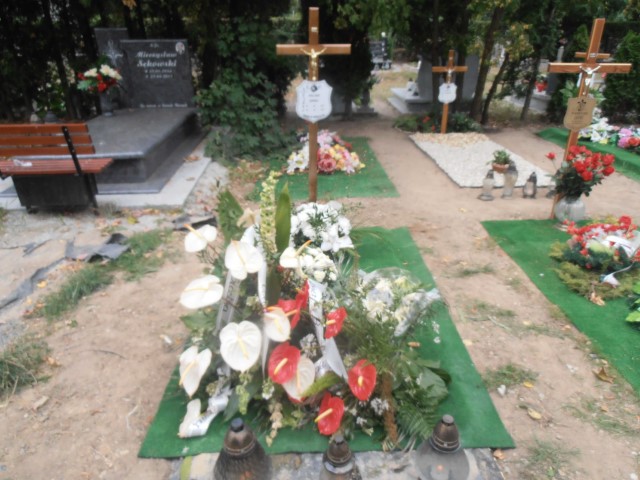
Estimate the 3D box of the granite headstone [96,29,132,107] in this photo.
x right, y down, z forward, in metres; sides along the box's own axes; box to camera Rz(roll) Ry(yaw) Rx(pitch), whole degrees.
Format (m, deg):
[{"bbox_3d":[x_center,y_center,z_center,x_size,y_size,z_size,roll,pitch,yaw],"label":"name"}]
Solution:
[{"bbox_3d":[-2.636,-2.245,5.845,0.431,0.965,0.100,-2,24,-4],"label":"granite headstone"}]

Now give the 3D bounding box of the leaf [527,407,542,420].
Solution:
[{"bbox_3d":[0.911,0.730,1.882,0.040,0.016,0.070,-19,30,-36],"label":"leaf"}]

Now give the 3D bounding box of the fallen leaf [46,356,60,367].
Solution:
[{"bbox_3d":[-1.138,0.522,1.895,0.060,0.022,0.048,0,24,0],"label":"fallen leaf"}]

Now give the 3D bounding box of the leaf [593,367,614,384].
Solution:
[{"bbox_3d":[1.338,0.626,2.086,0.095,0.035,0.065,19,30,36],"label":"leaf"}]

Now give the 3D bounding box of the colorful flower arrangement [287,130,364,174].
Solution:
[{"bbox_3d":[0.065,-1.110,5.603,0.870,0.350,0.650,0,24,0],"label":"colorful flower arrangement"}]

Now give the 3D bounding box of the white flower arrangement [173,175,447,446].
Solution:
[{"bbox_3d":[-0.040,0.268,1.980,0.920,0.780,0.820,0,24,0],"label":"white flower arrangement"}]

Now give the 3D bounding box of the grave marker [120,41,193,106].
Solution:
[{"bbox_3d":[-2.158,-2.226,5.975,0.870,0.850,0.100,-2,24,-4],"label":"grave marker"}]

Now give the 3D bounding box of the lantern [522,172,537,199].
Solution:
[{"bbox_3d":[1.846,-0.483,3.863,0.110,0.224,0.110,0,24,0],"label":"lantern"}]

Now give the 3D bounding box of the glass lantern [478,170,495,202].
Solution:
[{"bbox_3d":[1.682,-0.542,4.427,0.135,0.270,0.135,0,24,0],"label":"glass lantern"}]

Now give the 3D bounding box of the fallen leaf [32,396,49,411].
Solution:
[{"bbox_3d":[-1.065,0.619,1.689,0.030,0.015,0.068,8,26,18],"label":"fallen leaf"}]

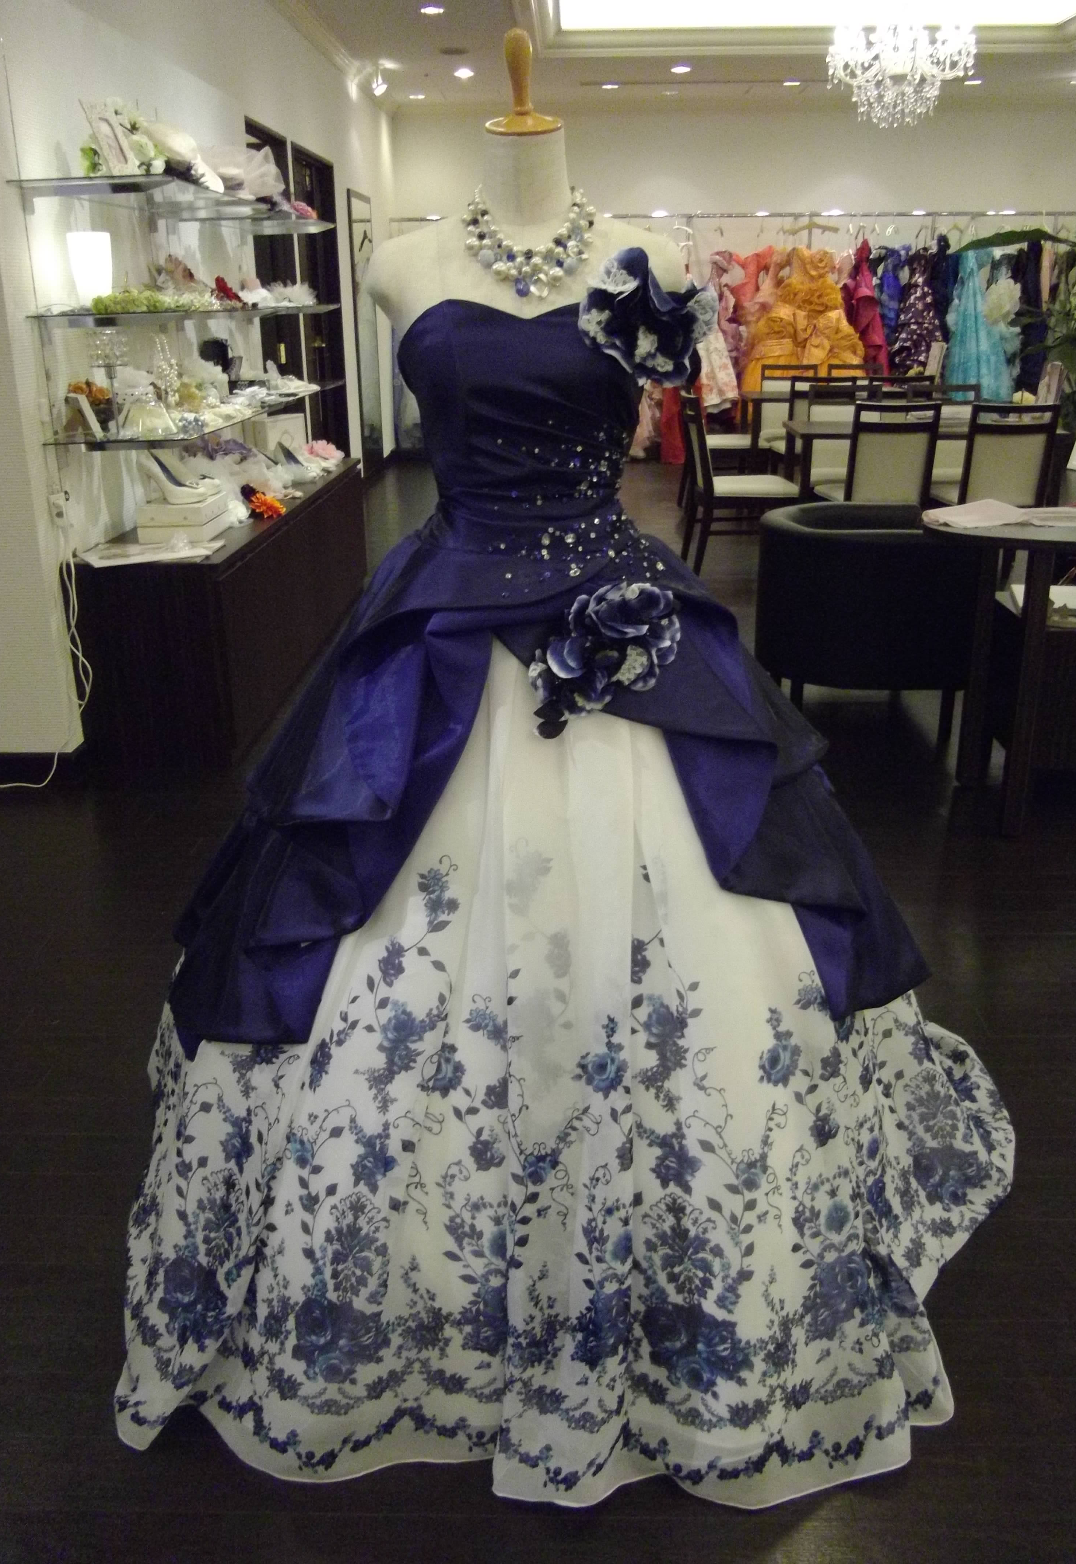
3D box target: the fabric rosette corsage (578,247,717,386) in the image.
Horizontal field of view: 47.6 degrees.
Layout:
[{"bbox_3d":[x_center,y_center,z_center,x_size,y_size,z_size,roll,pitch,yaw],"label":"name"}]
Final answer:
[{"bbox_3d":[0.124,-0.527,1.380,0.150,0.150,0.090,-5,18,-11],"label":"fabric rosette corsage"}]

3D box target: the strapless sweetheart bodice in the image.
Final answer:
[{"bbox_3d":[-0.022,-0.451,1.490,0.288,0.265,0.230,-1,22,-3],"label":"strapless sweetheart bodice"}]

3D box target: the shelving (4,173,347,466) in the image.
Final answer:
[{"bbox_3d":[-1.110,-1.663,4.327,0.440,0.680,2.340,0,22,2],"label":"shelving"}]

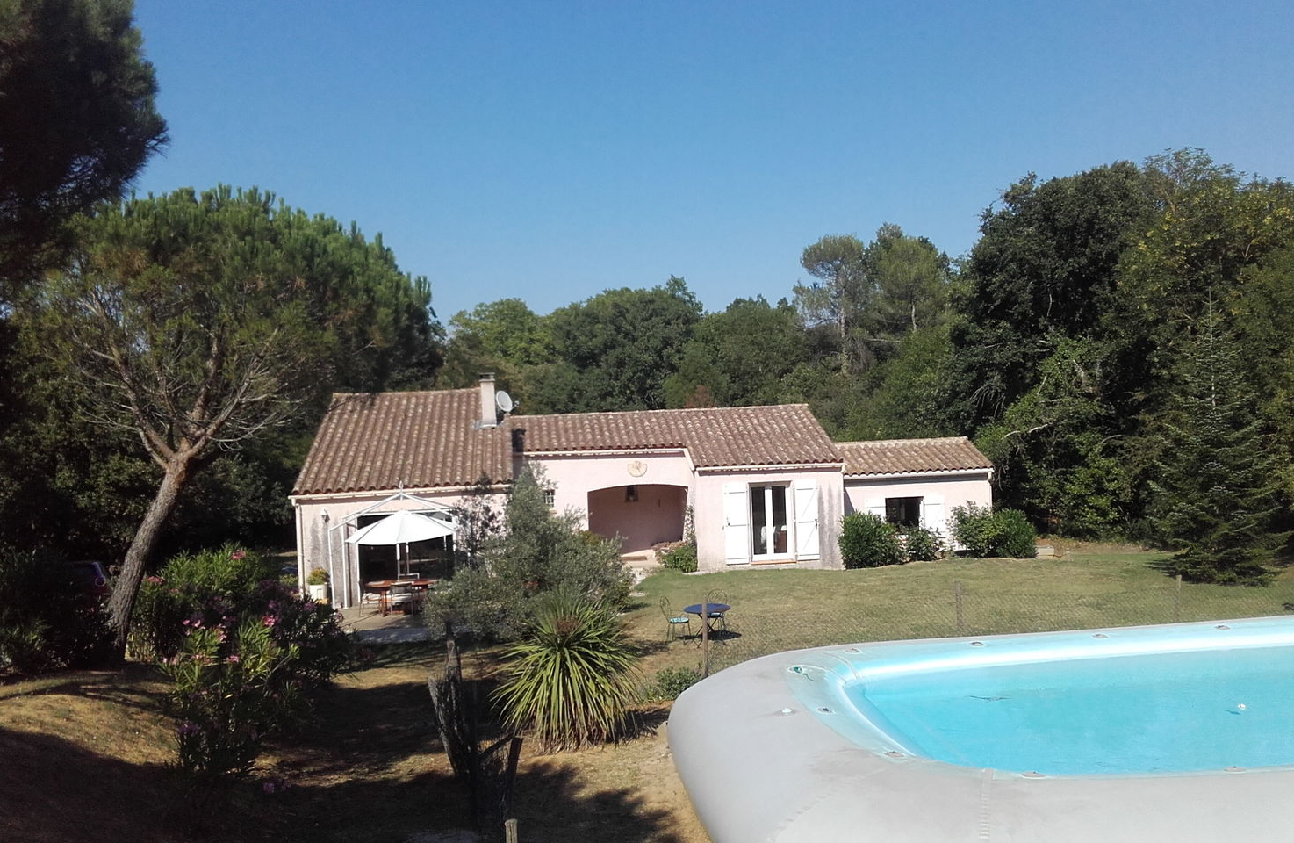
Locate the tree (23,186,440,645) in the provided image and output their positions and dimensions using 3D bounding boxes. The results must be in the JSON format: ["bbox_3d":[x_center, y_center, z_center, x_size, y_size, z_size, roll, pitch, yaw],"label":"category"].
[{"bbox_3d":[-8.281,-0.055,23.400,8.200,9.200,7.400,-2,4,-5],"label":"tree"}]

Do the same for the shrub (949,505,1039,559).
[{"bbox_3d":[9.321,2.971,31.600,2.350,1.450,1.500,-2,4,-5],"label":"shrub"}]

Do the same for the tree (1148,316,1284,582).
[{"bbox_3d":[14.058,0.692,29.000,3.300,6.500,3.300,-2,4,-5],"label":"tree"}]

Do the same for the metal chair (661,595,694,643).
[{"bbox_3d":[0.614,4.046,23.900,0.540,0.930,0.430,0,4,21],"label":"metal chair"}]

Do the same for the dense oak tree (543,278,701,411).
[{"bbox_3d":[-0.970,-1.859,52.283,7.200,9.000,6.800,-2,4,-5],"label":"dense oak tree"}]

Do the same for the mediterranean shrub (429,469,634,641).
[{"bbox_3d":[-2.423,2.772,24.800,4.200,3.400,3.500,-2,4,-5],"label":"mediterranean shrub"}]

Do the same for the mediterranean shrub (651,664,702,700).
[{"bbox_3d":[0.435,4.239,19.000,0.900,0.600,0.800,-2,4,-5],"label":"mediterranean shrub"}]

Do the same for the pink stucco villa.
[{"bbox_3d":[-0.062,1.146,34.466,18.130,5.390,11.370,-2,4,-5],"label":"pink stucco villa"}]

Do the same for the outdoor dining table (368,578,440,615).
[{"bbox_3d":[-5.633,4.083,27.200,1.750,0.750,1.000,-2,4,-5],"label":"outdoor dining table"}]

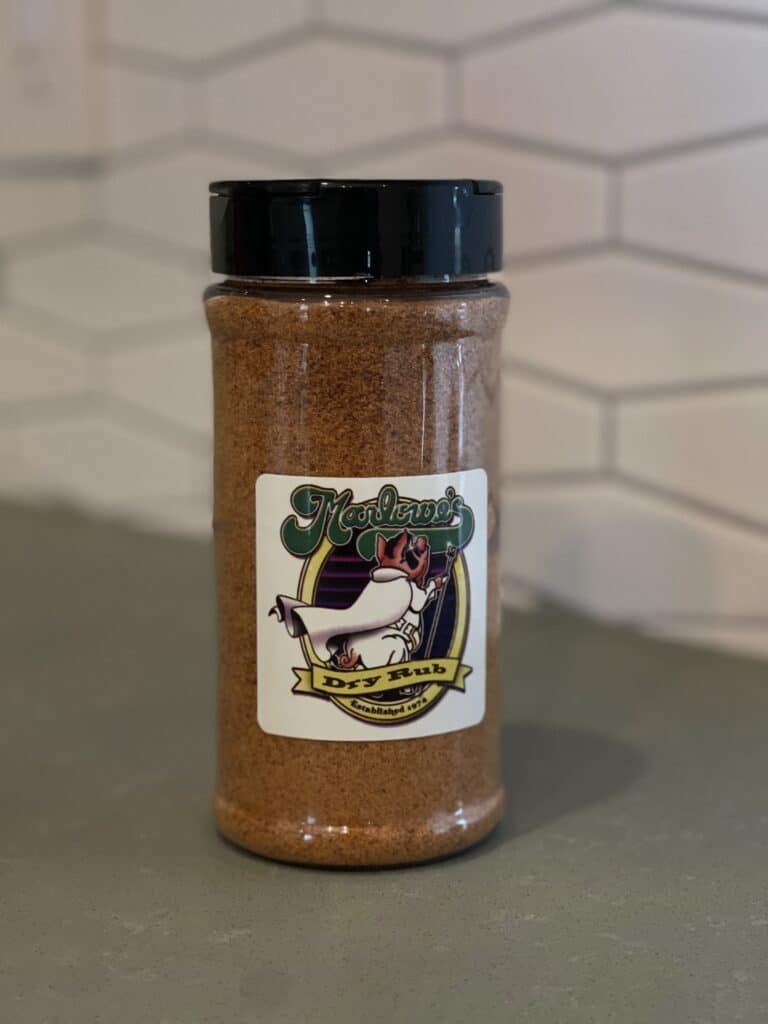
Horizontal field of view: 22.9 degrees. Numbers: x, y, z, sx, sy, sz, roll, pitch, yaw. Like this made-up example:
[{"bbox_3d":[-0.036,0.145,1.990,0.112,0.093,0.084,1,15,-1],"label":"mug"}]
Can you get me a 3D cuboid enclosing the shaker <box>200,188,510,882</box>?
[{"bbox_3d":[-0.006,0.000,0.454,0.071,0.156,0.071,-2,10,-10],"label":"shaker"}]

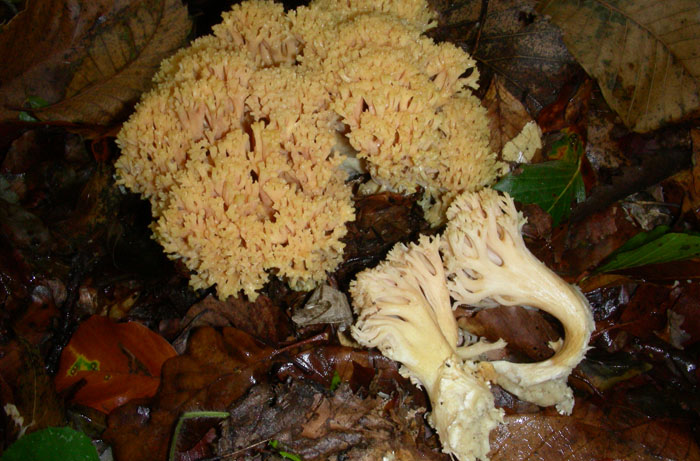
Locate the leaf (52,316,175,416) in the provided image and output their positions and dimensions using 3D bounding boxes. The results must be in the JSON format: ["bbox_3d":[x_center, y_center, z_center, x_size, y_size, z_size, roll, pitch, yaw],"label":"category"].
[{"bbox_3d":[-0.114,0.065,0.380,0.058,0.014,0.052,1,58,1],"label":"leaf"}]

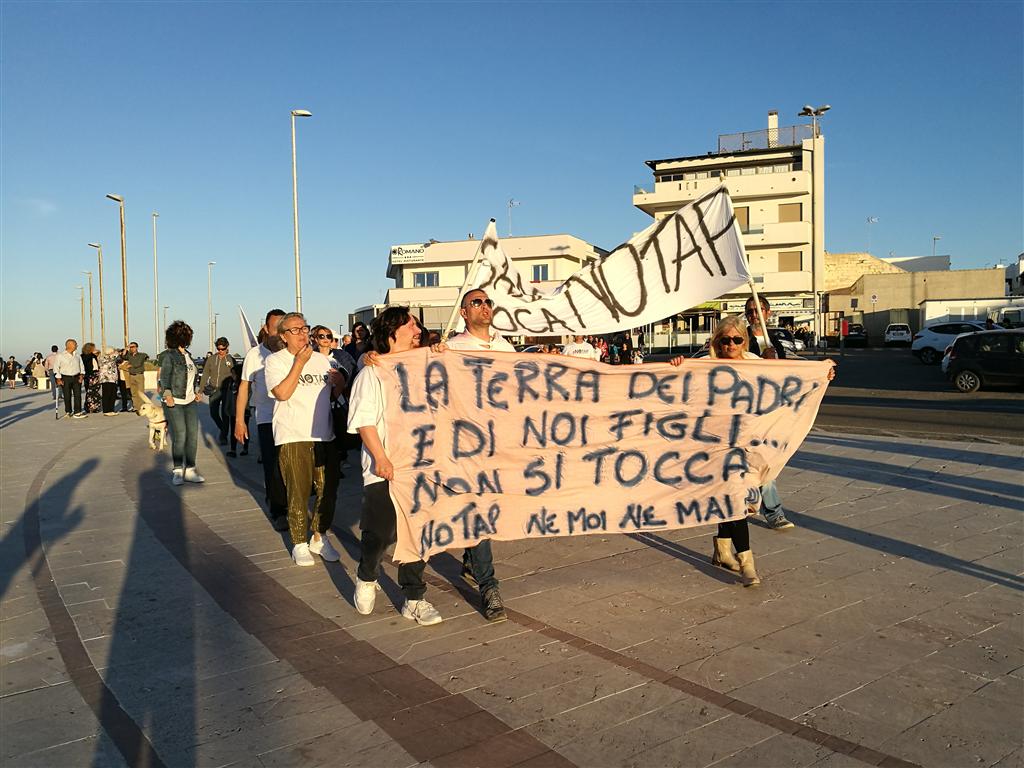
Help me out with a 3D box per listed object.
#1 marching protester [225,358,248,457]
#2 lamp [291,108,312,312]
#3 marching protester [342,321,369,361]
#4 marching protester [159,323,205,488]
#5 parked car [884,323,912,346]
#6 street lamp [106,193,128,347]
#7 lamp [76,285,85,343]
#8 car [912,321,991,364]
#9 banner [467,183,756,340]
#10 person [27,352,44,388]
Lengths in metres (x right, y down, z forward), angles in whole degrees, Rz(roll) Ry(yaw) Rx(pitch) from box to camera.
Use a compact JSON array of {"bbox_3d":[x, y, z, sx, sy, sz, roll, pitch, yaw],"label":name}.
[{"bbox_3d":[-3.779,0.339,10.976,0.400,1.320,0.350,-1,2,-12],"label":"marching protester"},{"bbox_3d":[-6.023,-3.748,23.600,0.700,8.500,0.280,-2,3,-28],"label":"lamp"},{"bbox_3d":[-1.738,0.157,9.100,0.500,1.690,0.330,-2,2,-14],"label":"marching protester"},{"bbox_3d":[-3.522,0.210,8.470,0.340,1.700,0.460,0,2,32],"label":"marching protester"},{"bbox_3d":[25.050,-3.063,51.800,1.690,1.500,3.950,0,2,25],"label":"parked car"},{"bbox_3d":[-17.723,-4.086,36.028,0.720,8.900,0.280,-2,2,-30],"label":"street lamp"},{"bbox_3d":[-42.634,-5.226,78.800,0.900,8.400,0.300,-2,3,-30],"label":"lamp"},{"bbox_3d":[17.850,-1.590,30.700,1.830,1.650,4.400,-3,3,-35],"label":"car"},{"bbox_3d":[0.750,-0.882,5.400,2.330,1.100,0.400,-2,3,-29],"label":"banner"},{"bbox_3d":[-18.158,-0.451,30.500,0.750,1.330,0.550,-2,3,-30],"label":"person"}]

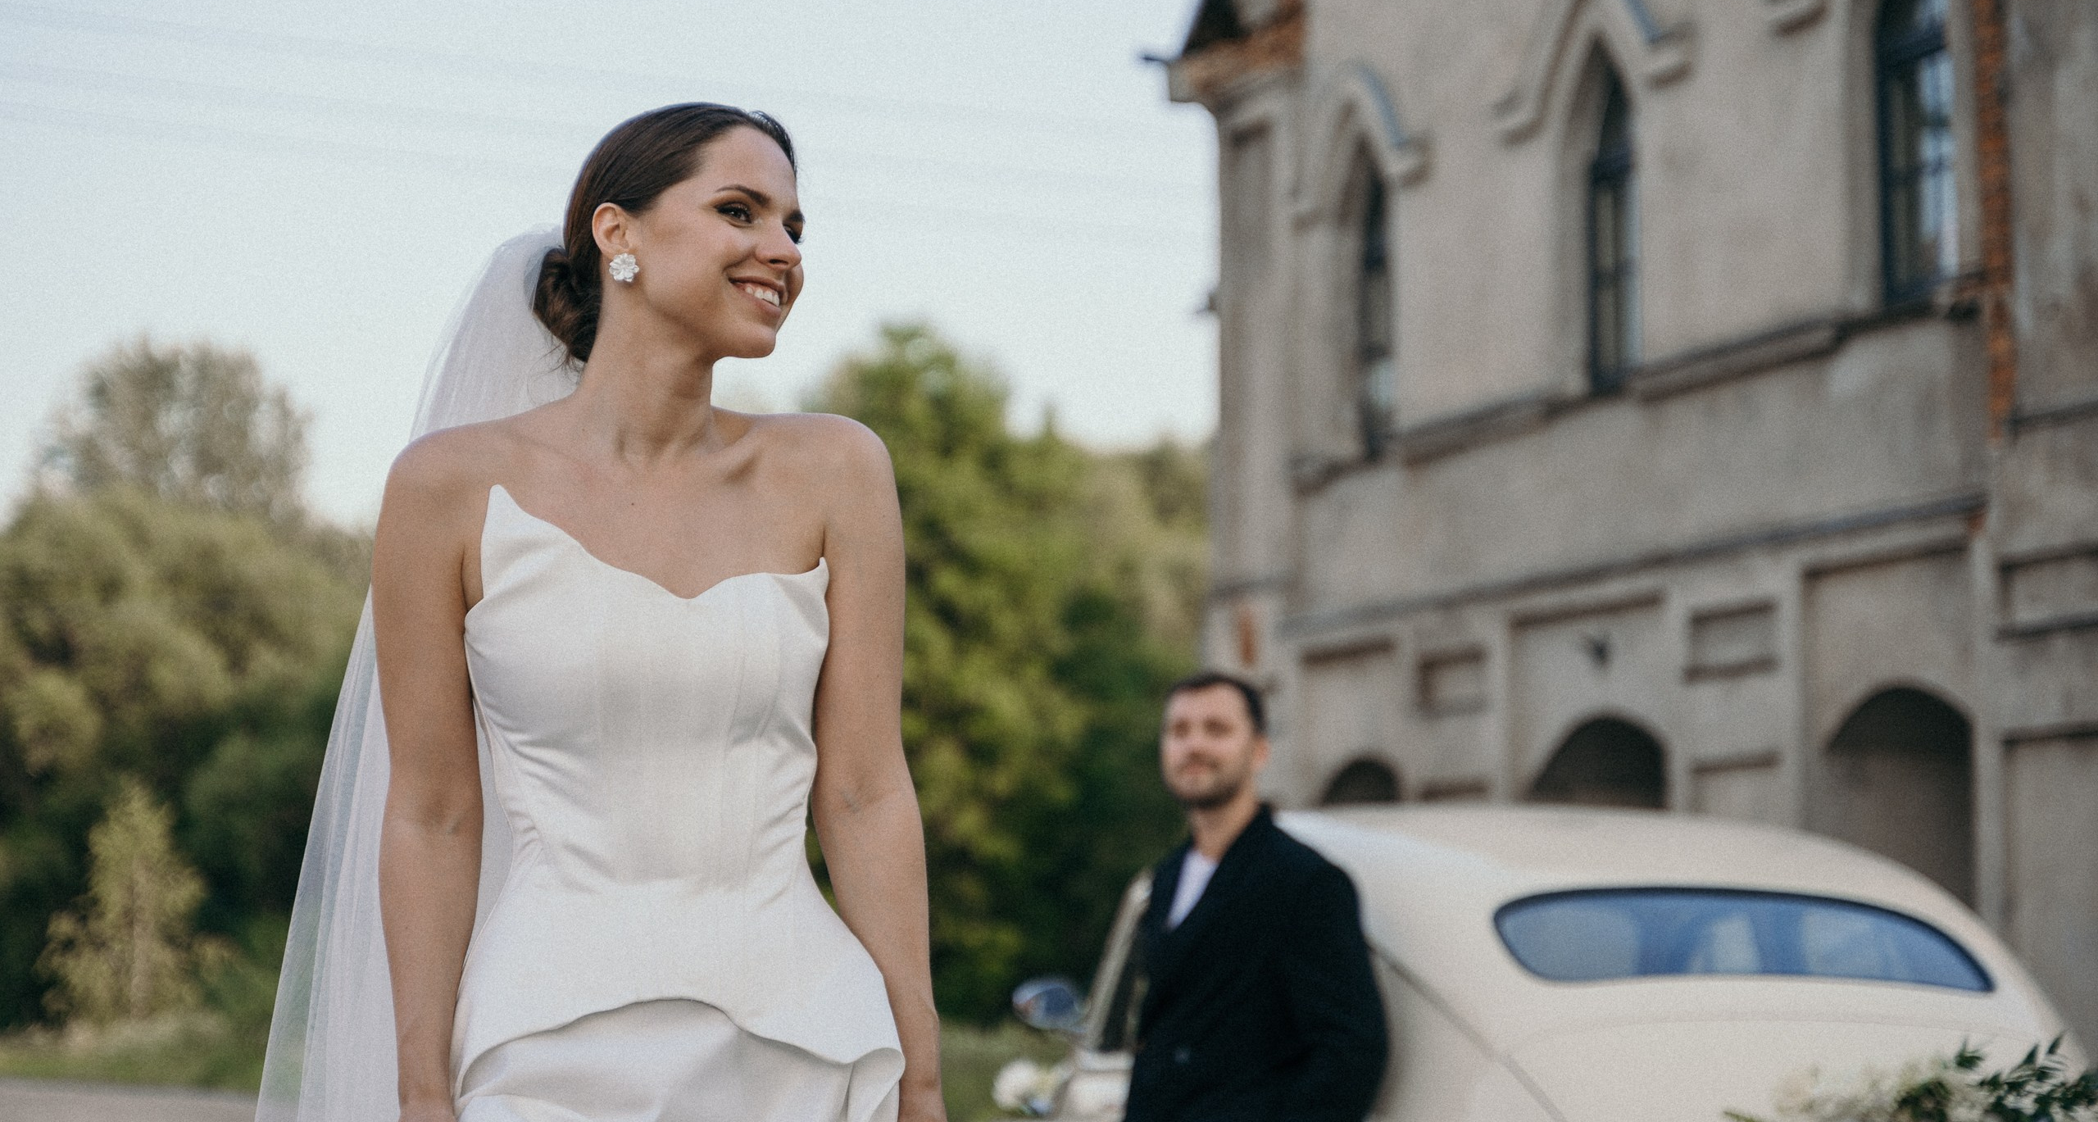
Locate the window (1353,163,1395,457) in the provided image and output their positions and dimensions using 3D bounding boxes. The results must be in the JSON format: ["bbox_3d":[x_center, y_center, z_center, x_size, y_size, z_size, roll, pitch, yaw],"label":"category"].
[{"bbox_3d":[2.595,-1.984,30.545,0.200,2.280,1.080,2,-6,-20],"label":"window"}]

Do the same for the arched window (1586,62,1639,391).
[{"bbox_3d":[3.898,-2.339,27.013,0.200,2.280,1.080,2,-6,-20],"label":"arched window"}]

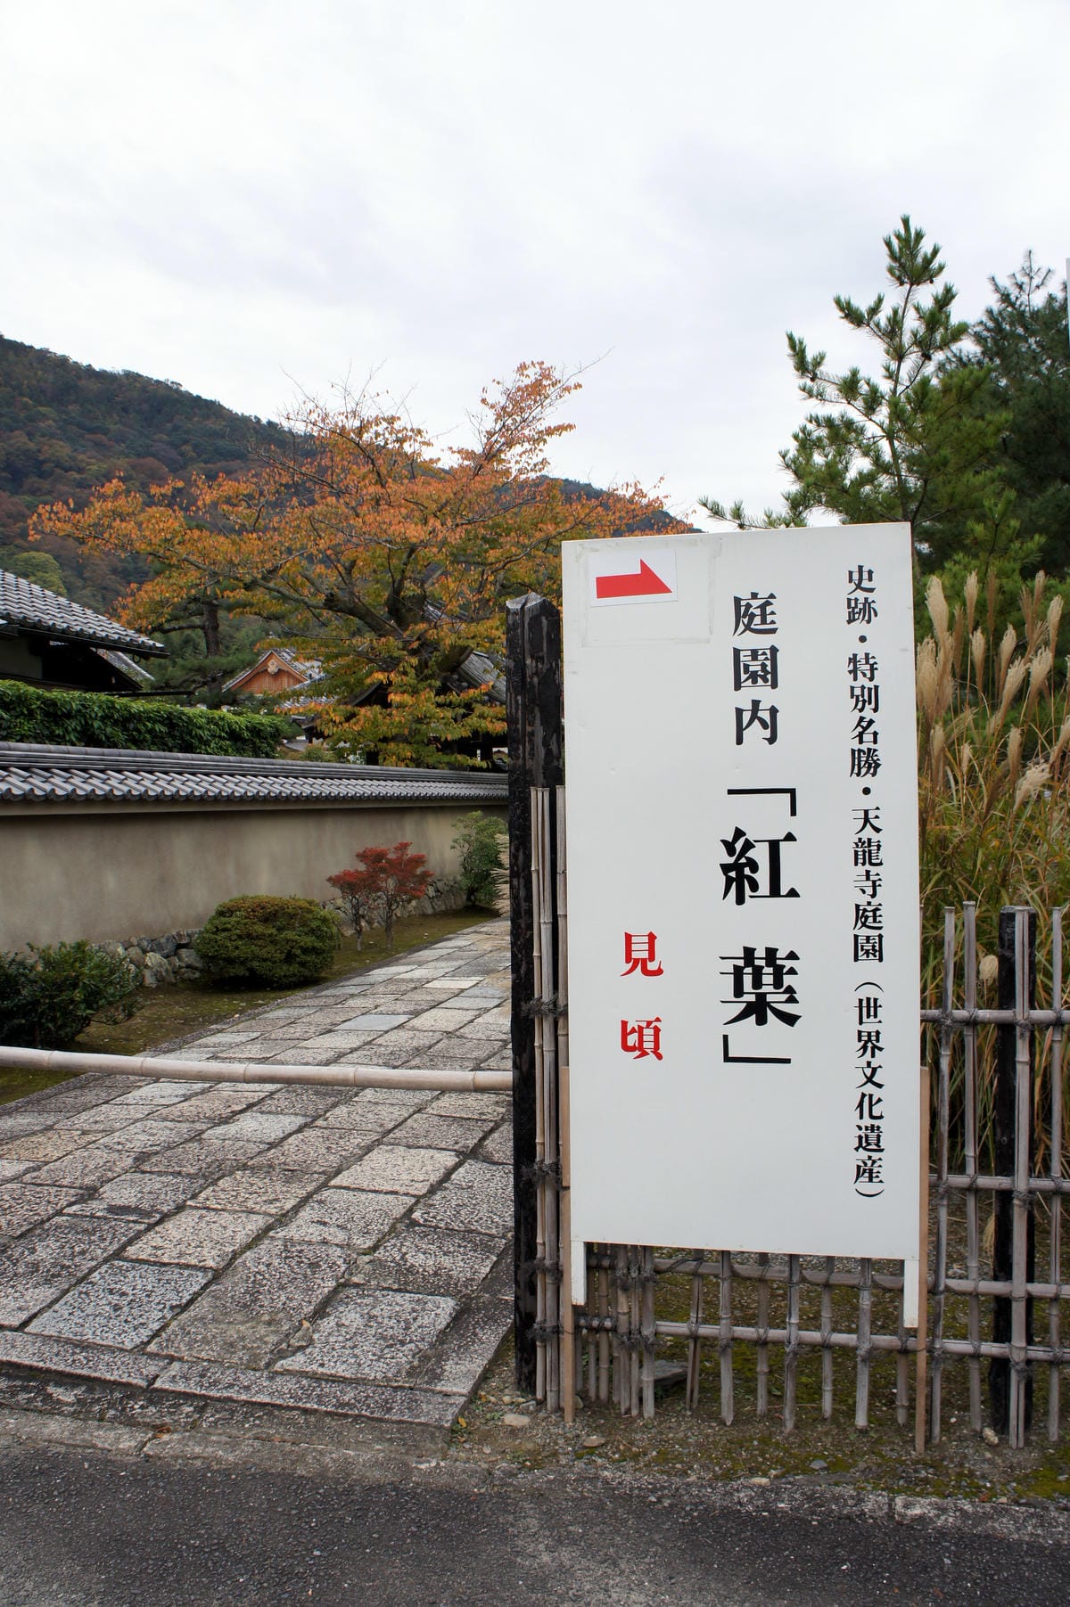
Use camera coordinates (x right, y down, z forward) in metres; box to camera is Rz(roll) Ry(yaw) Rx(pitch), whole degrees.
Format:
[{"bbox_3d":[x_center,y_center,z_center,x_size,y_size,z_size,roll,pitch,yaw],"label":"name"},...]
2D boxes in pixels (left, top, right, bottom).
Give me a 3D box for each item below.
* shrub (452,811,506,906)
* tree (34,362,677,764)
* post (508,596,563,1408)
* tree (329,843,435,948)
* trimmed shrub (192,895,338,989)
[{"bbox_3d":[-0.823,0.863,18.800,0.950,1.480,0.950,-1,0,0],"label":"shrub"},{"bbox_3d":[-3.247,-3.272,22.500,11.600,9.800,10.500,-1,0,0],"label":"tree"},{"bbox_3d":[0.007,0.510,3.330,0.120,2.180,0.120,-1,0,12],"label":"post"},{"bbox_3d":[-1.717,1.012,13.400,1.170,1.220,1.000,-1,0,0],"label":"tree"},{"bbox_3d":[-2.486,1.236,11.200,1.360,0.800,1.280,-1,0,0],"label":"trimmed shrub"}]

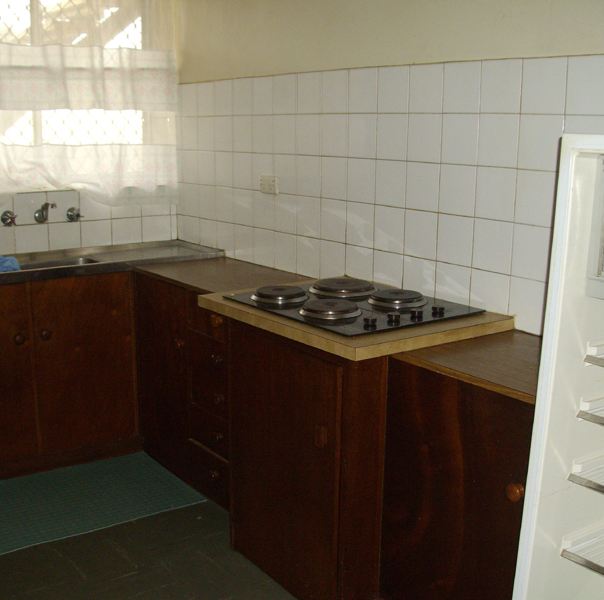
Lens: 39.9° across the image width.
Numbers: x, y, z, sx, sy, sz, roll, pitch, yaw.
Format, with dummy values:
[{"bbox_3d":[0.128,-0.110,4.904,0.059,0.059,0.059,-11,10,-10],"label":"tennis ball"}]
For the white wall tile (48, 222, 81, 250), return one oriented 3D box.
[{"bbox_3d":[-1.047,-0.279,3.685,0.150,0.131,0.010,-8,15,-36],"label":"white wall tile"}]

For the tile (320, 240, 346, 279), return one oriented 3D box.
[{"bbox_3d":[0.110,-0.139,3.040,0.010,0.150,0.150,-8,14,-35],"label":"tile"}]

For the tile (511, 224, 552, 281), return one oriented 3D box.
[{"bbox_3d":[0.660,-0.134,2.348,0.010,0.151,0.150,-8,15,-36],"label":"tile"}]

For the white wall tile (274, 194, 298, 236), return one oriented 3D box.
[{"bbox_3d":[-0.068,-0.339,3.247,0.010,0.150,0.150,-8,14,-35],"label":"white wall tile"}]

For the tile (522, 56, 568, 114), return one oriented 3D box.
[{"bbox_3d":[0.661,-0.581,2.261,0.010,0.152,0.152,-8,14,-35],"label":"tile"}]

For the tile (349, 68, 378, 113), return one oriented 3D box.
[{"bbox_3d":[0.203,-0.702,2.798,0.010,0.150,0.150,-8,14,-35],"label":"tile"}]

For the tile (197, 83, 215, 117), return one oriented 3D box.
[{"bbox_3d":[-0.417,-0.878,3.633,0.010,0.150,0.150,-8,14,-35],"label":"tile"}]

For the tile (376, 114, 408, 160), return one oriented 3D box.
[{"bbox_3d":[0.303,-0.535,2.758,0.010,0.151,0.150,-8,15,-36],"label":"tile"}]

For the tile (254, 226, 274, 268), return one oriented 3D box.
[{"bbox_3d":[-0.158,-0.222,3.499,0.010,0.152,0.152,-8,14,-35],"label":"tile"}]

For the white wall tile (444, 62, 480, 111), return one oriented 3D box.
[{"bbox_3d":[0.477,-0.631,2.477,0.008,0.151,0.151,-8,15,-36],"label":"white wall tile"}]

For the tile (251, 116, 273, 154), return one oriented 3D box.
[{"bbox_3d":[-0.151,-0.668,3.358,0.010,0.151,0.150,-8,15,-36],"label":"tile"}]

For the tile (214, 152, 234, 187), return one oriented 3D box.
[{"bbox_3d":[-0.338,-0.578,3.683,0.010,0.152,0.152,-8,14,-35],"label":"tile"}]

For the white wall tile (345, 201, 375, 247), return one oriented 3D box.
[{"bbox_3d":[0.201,-0.262,2.890,0.010,0.150,0.150,-8,14,-35],"label":"white wall tile"}]

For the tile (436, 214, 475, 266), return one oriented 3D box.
[{"bbox_3d":[0.485,-0.188,2.603,0.010,0.152,0.152,-8,14,-35],"label":"tile"}]

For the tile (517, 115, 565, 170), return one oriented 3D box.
[{"bbox_3d":[0.643,-0.425,2.236,0.010,0.150,0.150,-8,14,-35],"label":"tile"}]

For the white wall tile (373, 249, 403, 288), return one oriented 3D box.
[{"bbox_3d":[0.289,-0.090,2.801,0.010,0.145,0.150,-8,14,-35],"label":"white wall tile"}]

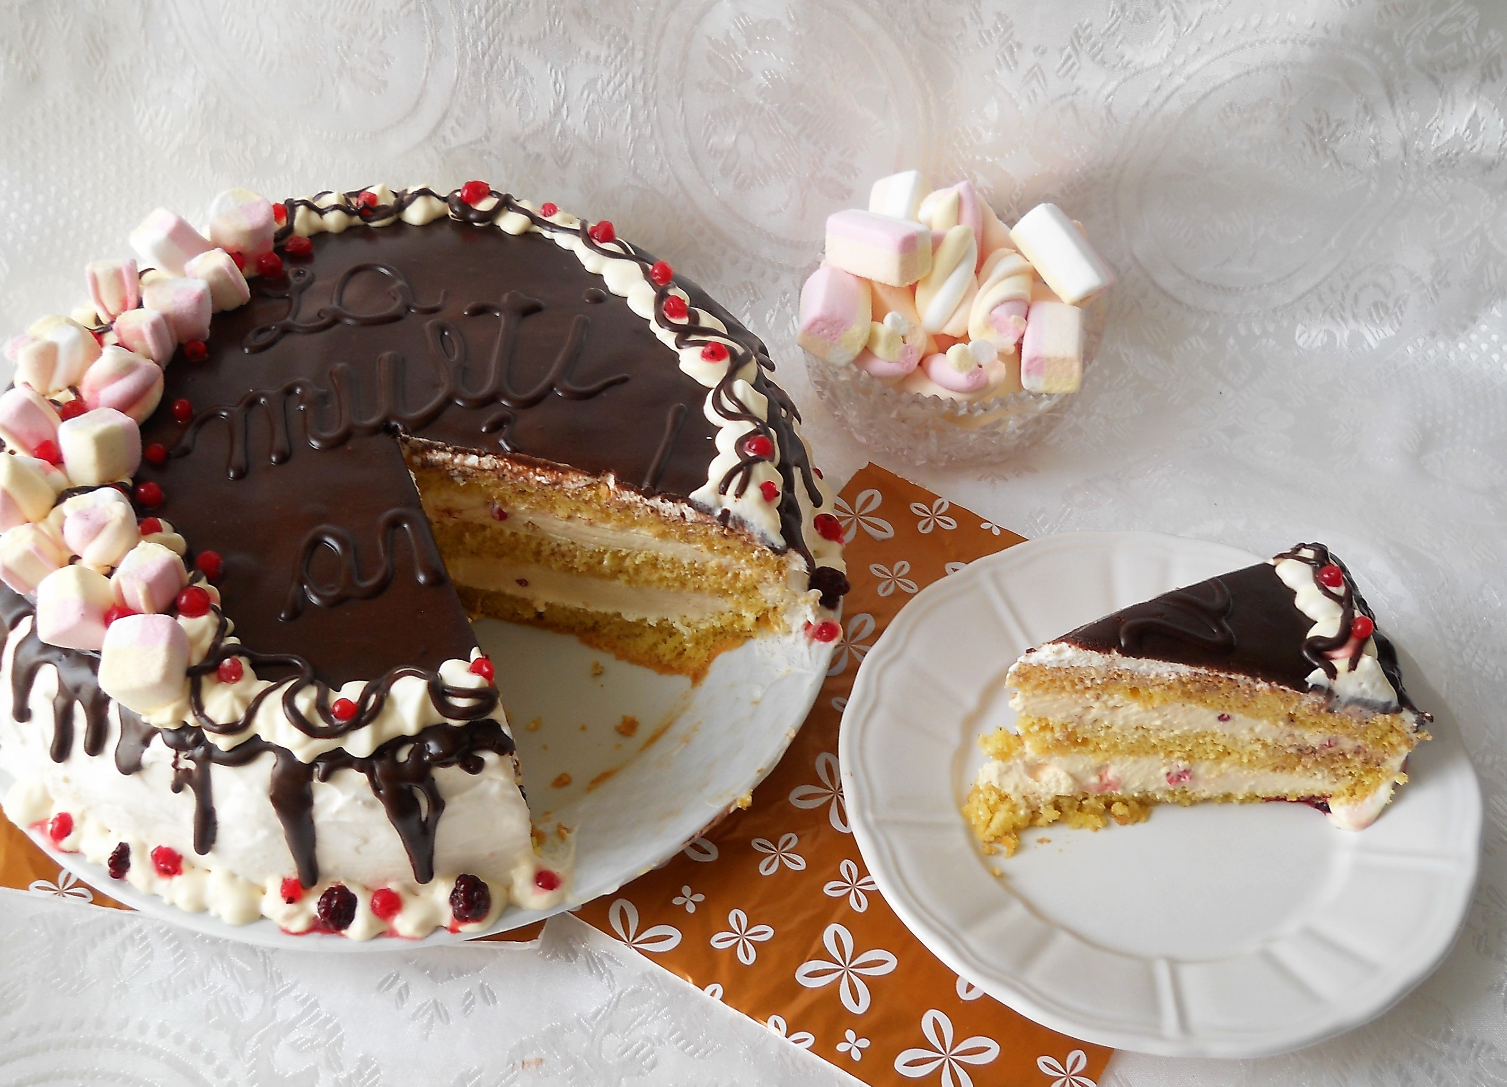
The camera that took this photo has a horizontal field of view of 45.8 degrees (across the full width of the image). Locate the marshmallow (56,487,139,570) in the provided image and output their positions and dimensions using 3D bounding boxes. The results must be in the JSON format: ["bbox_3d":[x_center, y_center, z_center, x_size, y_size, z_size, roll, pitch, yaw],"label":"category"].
[{"bbox_3d":[-0.189,-0.004,0.515,0.021,0.018,0.019,-4,48,-3],"label":"marshmallow"}]

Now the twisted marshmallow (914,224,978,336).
[{"bbox_3d":[0.069,-0.094,0.638,0.019,0.019,0.037,9,72,5],"label":"twisted marshmallow"}]

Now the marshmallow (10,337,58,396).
[{"bbox_3d":[-0.250,-0.061,0.621,0.017,0.018,0.019,6,19,-22],"label":"marshmallow"}]

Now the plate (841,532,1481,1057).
[{"bbox_3d":[0.132,0.079,0.592,0.207,0.022,0.207,-1,47,1],"label":"plate"}]

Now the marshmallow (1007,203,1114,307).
[{"bbox_3d":[0.119,-0.113,0.694,0.020,0.019,0.035,-37,80,18],"label":"marshmallow"}]

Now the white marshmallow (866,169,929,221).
[{"bbox_3d":[0.053,-0.118,0.655,0.018,0.018,0.030,-6,66,34],"label":"white marshmallow"}]

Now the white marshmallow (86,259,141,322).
[{"bbox_3d":[-0.231,-0.091,0.645,0.018,0.020,0.018,-6,21,-19],"label":"white marshmallow"}]

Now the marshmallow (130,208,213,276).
[{"bbox_3d":[-0.195,-0.099,0.607,0.019,0.024,0.018,24,70,46],"label":"marshmallow"}]

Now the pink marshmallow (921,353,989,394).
[{"bbox_3d":[0.078,-0.065,0.686,0.027,0.018,0.025,6,25,6],"label":"pink marshmallow"}]

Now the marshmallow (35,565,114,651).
[{"bbox_3d":[-0.209,0.020,0.551,0.018,0.018,0.018,-27,62,17],"label":"marshmallow"}]

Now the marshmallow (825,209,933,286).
[{"bbox_3d":[0.044,-0.105,0.635,0.035,0.019,0.018,21,35,36],"label":"marshmallow"}]

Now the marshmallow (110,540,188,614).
[{"bbox_3d":[-0.170,0.010,0.505,0.016,0.017,0.016,18,45,23],"label":"marshmallow"}]

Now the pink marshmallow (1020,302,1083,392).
[{"bbox_3d":[0.114,-0.075,0.680,0.021,0.018,0.027,2,50,10],"label":"pink marshmallow"}]

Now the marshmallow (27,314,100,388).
[{"bbox_3d":[-0.222,-0.061,0.572,0.022,0.020,0.020,0,48,0],"label":"marshmallow"}]

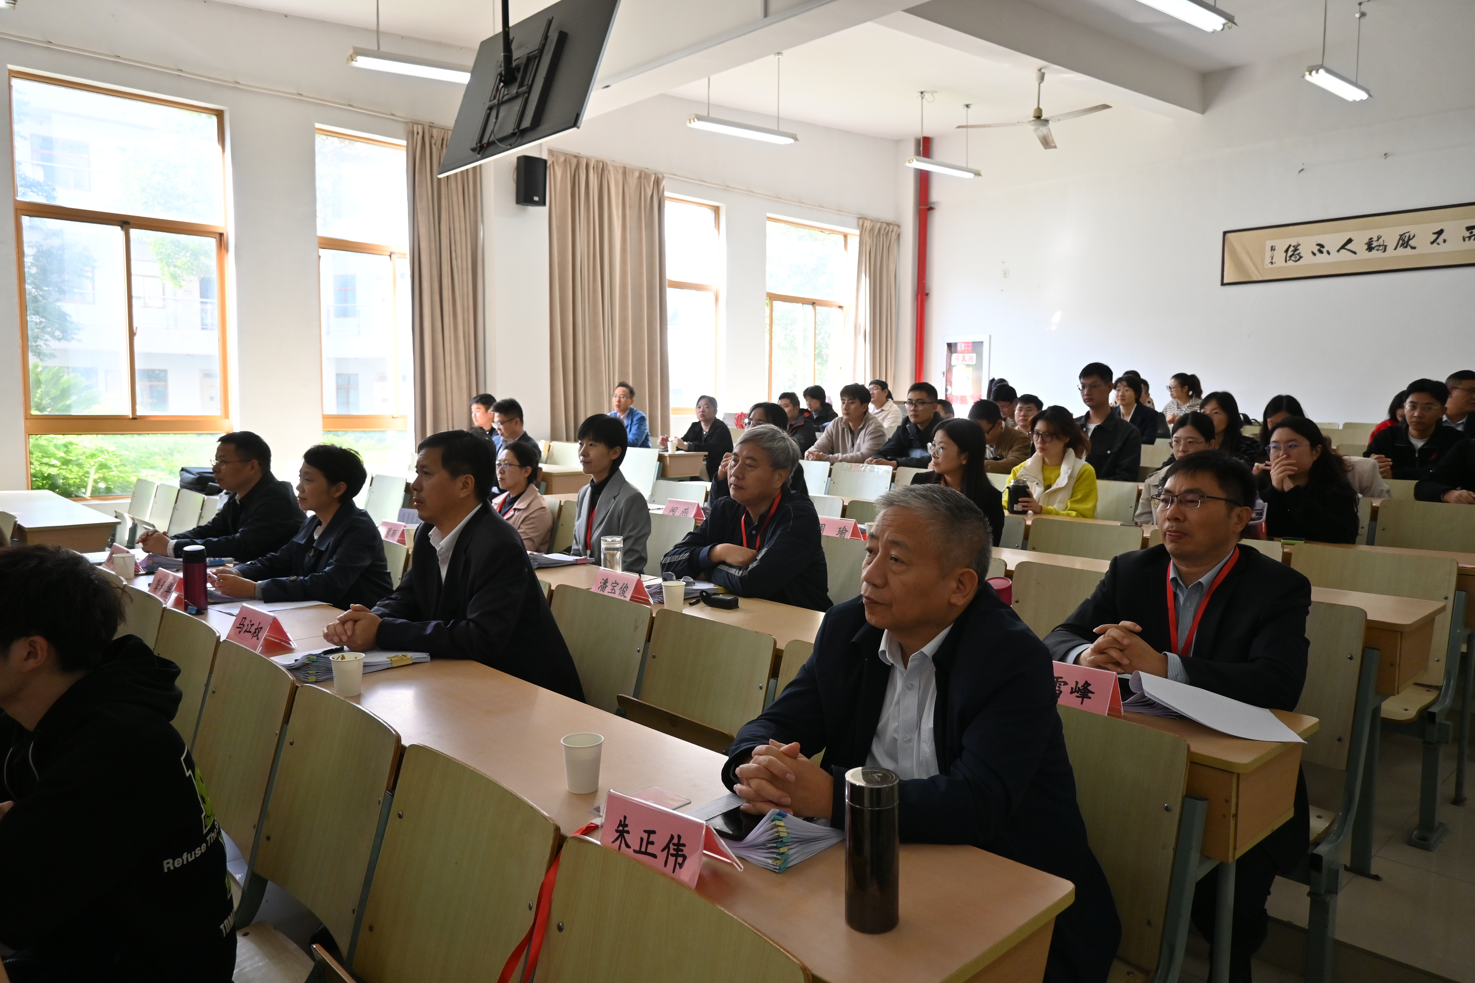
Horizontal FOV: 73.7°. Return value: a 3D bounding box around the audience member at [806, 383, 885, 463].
[{"bbox_3d":[0.794,-0.088,6.694,0.700,1.250,0.540,-4,7,-43],"label":"audience member"}]

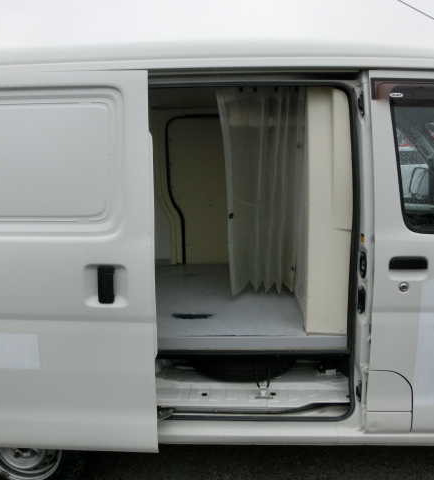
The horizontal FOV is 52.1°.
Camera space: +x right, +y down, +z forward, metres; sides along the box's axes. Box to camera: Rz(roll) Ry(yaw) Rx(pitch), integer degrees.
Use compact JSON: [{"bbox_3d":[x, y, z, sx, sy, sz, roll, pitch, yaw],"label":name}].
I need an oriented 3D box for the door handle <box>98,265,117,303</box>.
[{"bbox_3d":[-0.395,0.160,1.590,0.056,0.139,0.038,0,7,3],"label":"door handle"}]

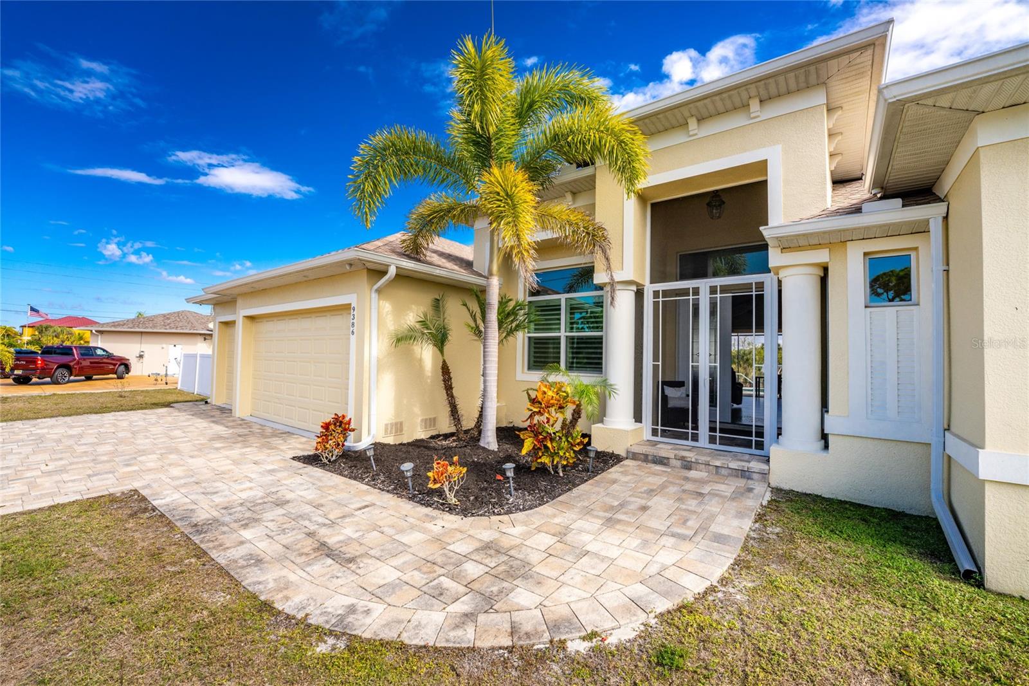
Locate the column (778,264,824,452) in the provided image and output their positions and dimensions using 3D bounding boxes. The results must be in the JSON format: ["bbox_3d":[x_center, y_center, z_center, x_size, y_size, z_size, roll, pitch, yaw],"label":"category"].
[{"bbox_3d":[3.717,0.183,5.179,0.470,2.310,0.470,0,-2,38],"label":"column"}]

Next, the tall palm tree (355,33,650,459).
[{"bbox_3d":[-0.250,-1.520,6.200,4.400,6.300,4.200,1,-2,0],"label":"tall palm tree"}]

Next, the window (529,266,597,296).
[{"bbox_3d":[0.984,-1.209,8.011,1.720,0.520,0.100,0,-2,38],"label":"window"}]

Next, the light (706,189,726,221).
[{"bbox_3d":[3.433,-2.349,6.818,0.300,0.490,0.300,0,-2,38],"label":"light"}]

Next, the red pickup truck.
[{"bbox_3d":[-24.200,1.130,22.000,2.080,1.960,5.900,1,-2,-8],"label":"red pickup truck"}]

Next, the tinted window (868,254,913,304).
[{"bbox_3d":[4.257,-0.724,4.531,0.390,0.570,0.090,0,-2,38],"label":"tinted window"}]

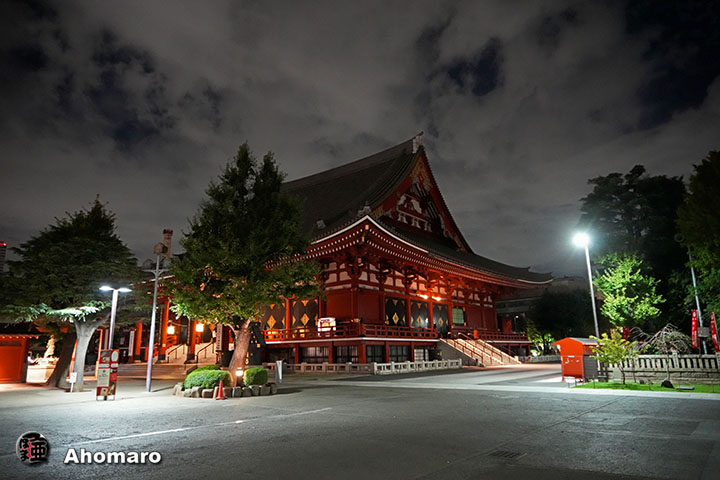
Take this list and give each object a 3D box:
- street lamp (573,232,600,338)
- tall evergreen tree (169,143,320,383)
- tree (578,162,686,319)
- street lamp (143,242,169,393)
[{"bbox_3d":[11.951,3.406,25.338,0.800,7.720,0.500,-1,-14,0],"label":"street lamp"},{"bbox_3d":[-5.121,0.833,21.734,6.840,11.360,6.840,-1,-14,0],"label":"tall evergreen tree"},{"bbox_3d":[24.840,1.862,42.619,9.780,18.250,9.780,-1,-14,0],"label":"tree"},{"bbox_3d":[-10.291,3.756,24.097,1.300,7.410,0.700,-1,-14,0],"label":"street lamp"}]

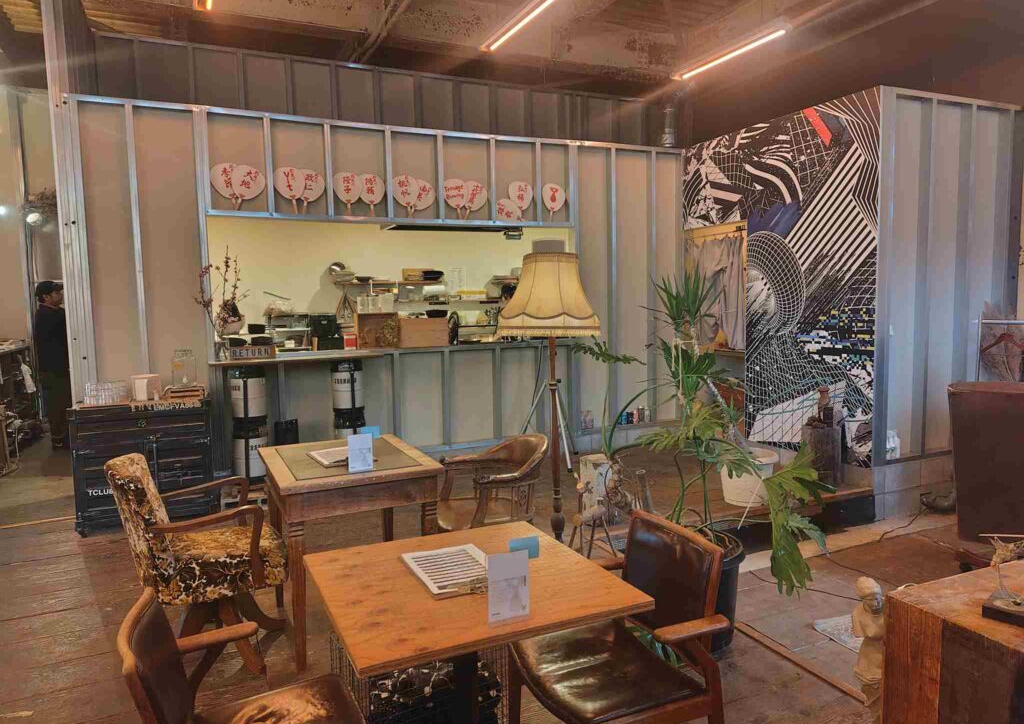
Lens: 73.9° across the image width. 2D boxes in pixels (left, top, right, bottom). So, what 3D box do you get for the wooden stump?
[{"bbox_3d":[2.407,0.704,5.263,0.298,0.452,0.288,1,6,25],"label":"wooden stump"}]

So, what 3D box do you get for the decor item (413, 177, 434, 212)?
[{"bbox_3d":[-0.770,-1.370,5.650,0.240,0.355,0.020,23,-6,-24],"label":"decor item"}]

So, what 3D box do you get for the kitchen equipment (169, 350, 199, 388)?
[{"bbox_3d":[-2.273,0.035,4.720,0.155,0.265,0.160,-3,6,-24],"label":"kitchen equipment"}]

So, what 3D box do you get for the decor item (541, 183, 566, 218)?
[{"bbox_3d":[0.375,-1.470,6.168,0.240,0.355,0.020,4,2,-25],"label":"decor item"}]

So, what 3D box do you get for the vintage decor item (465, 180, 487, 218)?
[{"bbox_3d":[-0.314,-1.396,5.857,0.235,0.320,0.030,-3,6,-24],"label":"vintage decor item"}]

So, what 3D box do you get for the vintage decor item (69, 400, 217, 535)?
[{"bbox_3d":[-2.527,0.686,4.727,0.848,0.844,0.390,-3,6,-24],"label":"vintage decor item"}]

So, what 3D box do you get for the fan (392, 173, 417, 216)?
[{"bbox_3d":[-0.856,-1.339,5.537,0.214,0.352,0.025,-13,9,-23],"label":"fan"}]

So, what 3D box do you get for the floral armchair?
[{"bbox_3d":[-1.275,0.776,2.807,0.626,0.894,0.606,-4,6,-27],"label":"floral armchair"}]

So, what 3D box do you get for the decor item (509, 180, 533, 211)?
[{"bbox_3d":[0.074,-1.459,6.024,0.240,0.290,0.030,-3,6,-24],"label":"decor item"}]

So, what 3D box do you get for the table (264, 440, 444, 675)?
[{"bbox_3d":[-0.752,0.811,3.133,0.663,0.746,0.850,-4,6,-25],"label":"table"}]

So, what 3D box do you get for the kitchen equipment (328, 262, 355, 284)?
[{"bbox_3d":[-1.795,-0.915,7.080,0.258,0.223,0.260,-3,6,-24],"label":"kitchen equipment"}]

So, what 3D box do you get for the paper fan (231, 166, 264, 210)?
[{"bbox_3d":[-1.969,-1.276,5.038,0.230,0.352,0.025,19,-4,-24],"label":"paper fan"}]

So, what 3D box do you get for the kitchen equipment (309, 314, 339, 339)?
[{"bbox_3d":[-1.599,-0.301,5.713,0.221,0.181,0.230,-3,6,-24],"label":"kitchen equipment"}]

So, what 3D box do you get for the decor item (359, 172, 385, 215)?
[{"bbox_3d":[-1.113,-1.318,5.422,0.214,0.352,0.025,-3,6,-24],"label":"decor item"}]

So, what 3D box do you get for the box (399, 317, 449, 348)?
[{"bbox_3d":[-0.800,-0.256,5.846,0.422,0.256,0.300,-3,6,-24],"label":"box"}]

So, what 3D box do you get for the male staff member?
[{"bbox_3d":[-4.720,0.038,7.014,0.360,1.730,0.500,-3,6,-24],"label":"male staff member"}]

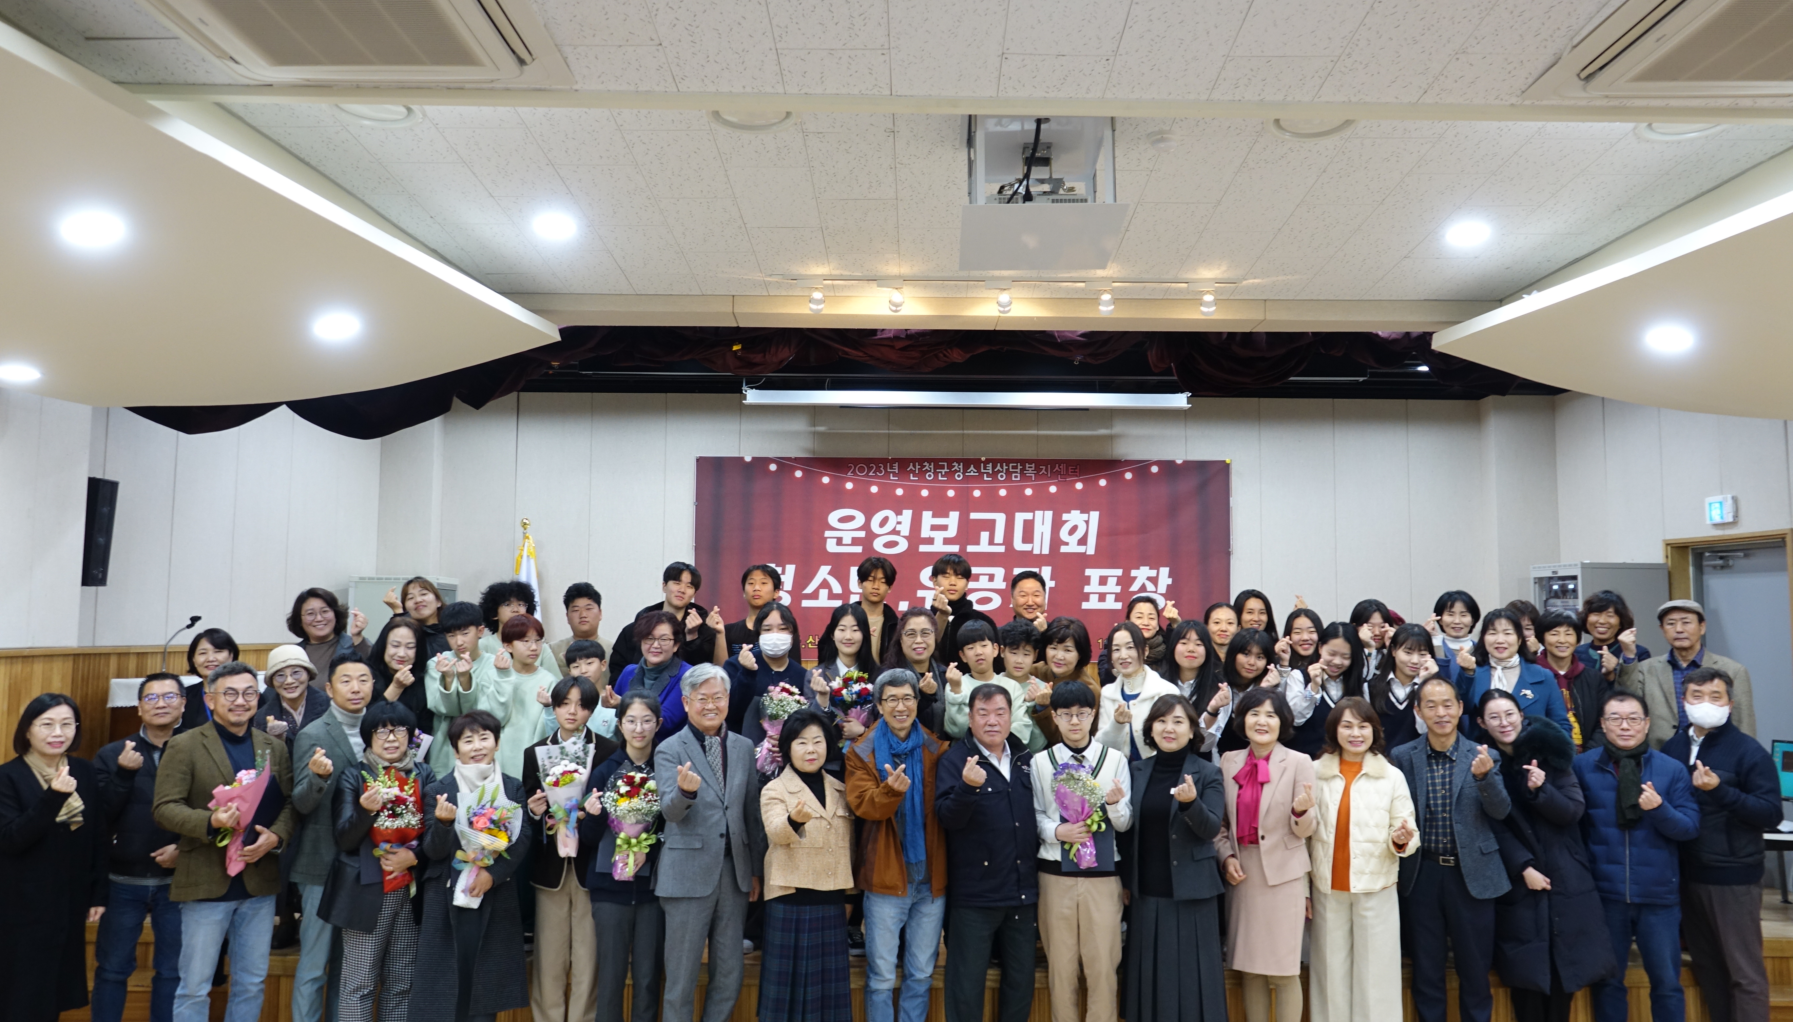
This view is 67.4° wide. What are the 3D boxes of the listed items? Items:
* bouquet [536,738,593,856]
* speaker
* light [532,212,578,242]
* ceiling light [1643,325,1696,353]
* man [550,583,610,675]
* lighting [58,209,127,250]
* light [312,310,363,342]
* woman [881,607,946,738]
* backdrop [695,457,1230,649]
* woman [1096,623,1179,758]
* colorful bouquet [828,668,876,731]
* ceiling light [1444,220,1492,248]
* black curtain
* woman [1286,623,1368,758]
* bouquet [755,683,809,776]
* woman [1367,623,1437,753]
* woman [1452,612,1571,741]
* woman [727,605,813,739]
[{"bbox_3d":[-1.418,1.225,5.720,0.240,0.490,0.180,8,-5,-8],"label":"bouquet"},{"bbox_3d":[-3.758,0.099,6.345,0.110,0.510,0.120,3,-2,37],"label":"speaker"},{"bbox_3d":[-1.354,-1.124,5.326,0.170,0.050,0.170,0,-5,1],"label":"light"},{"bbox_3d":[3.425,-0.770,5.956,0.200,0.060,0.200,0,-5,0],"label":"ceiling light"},{"bbox_3d":[-1.601,1.224,6.814,0.460,1.710,0.370,1,-5,-6],"label":"man"},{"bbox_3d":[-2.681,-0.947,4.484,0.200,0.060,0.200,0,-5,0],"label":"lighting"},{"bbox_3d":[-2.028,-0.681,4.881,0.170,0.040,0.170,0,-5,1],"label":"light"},{"bbox_3d":[0.105,1.279,6.508,0.470,1.590,0.330,0,-5,-1],"label":"woman"},{"bbox_3d":[0.543,0.394,10.912,4.357,1.637,0.030,0,-5,0],"label":"backdrop"},{"bbox_3d":[1.157,1.294,6.440,0.450,1.550,0.330,-1,-6,13],"label":"woman"},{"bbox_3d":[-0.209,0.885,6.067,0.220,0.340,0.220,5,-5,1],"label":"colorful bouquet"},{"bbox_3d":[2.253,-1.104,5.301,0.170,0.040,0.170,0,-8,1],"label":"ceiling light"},{"bbox_3d":[-0.199,-0.630,6.575,6.868,0.595,0.320,0,-5,-1],"label":"black curtain"},{"bbox_3d":[2.018,1.279,6.258,0.480,1.540,0.400,-1,-6,12],"label":"woman"},{"bbox_3d":[-0.521,0.985,6.060,0.250,0.420,0.240,7,-5,1],"label":"bouquet"},{"bbox_3d":[2.350,1.286,6.258,0.460,1.530,0.380,-1,-6,12],"label":"woman"},{"bbox_3d":[2.939,1.255,6.423,0.470,1.556,0.330,-2,-5,23],"label":"woman"},{"bbox_3d":[-0.603,1.225,6.260,0.440,1.600,0.360,1,-5,-6],"label":"woman"}]

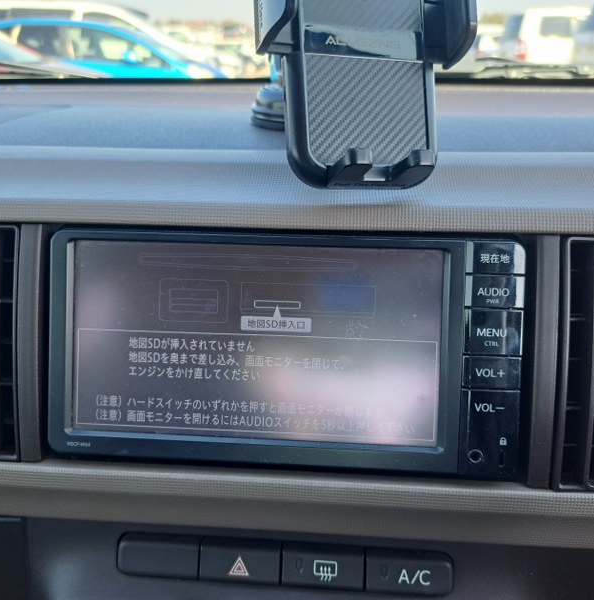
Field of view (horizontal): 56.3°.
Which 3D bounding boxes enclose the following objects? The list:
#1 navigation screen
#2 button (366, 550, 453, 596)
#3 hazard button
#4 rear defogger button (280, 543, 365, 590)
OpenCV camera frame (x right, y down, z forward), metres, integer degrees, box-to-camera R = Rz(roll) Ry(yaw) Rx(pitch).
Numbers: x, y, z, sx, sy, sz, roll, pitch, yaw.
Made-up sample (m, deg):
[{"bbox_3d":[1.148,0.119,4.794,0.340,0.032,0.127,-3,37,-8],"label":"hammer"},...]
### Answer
[{"bbox_3d":[-0.019,0.018,0.241,0.162,0.083,0.010,2,1,4],"label":"navigation screen"},{"bbox_3d":[0.048,0.117,0.242,0.037,0.018,0.012,2,-5,4],"label":"button"},{"bbox_3d":[-0.024,0.114,0.247,0.036,0.018,0.012,2,-5,4],"label":"hazard button"},{"bbox_3d":[0.012,0.116,0.245,0.036,0.018,0.012,2,-5,4],"label":"rear defogger button"}]

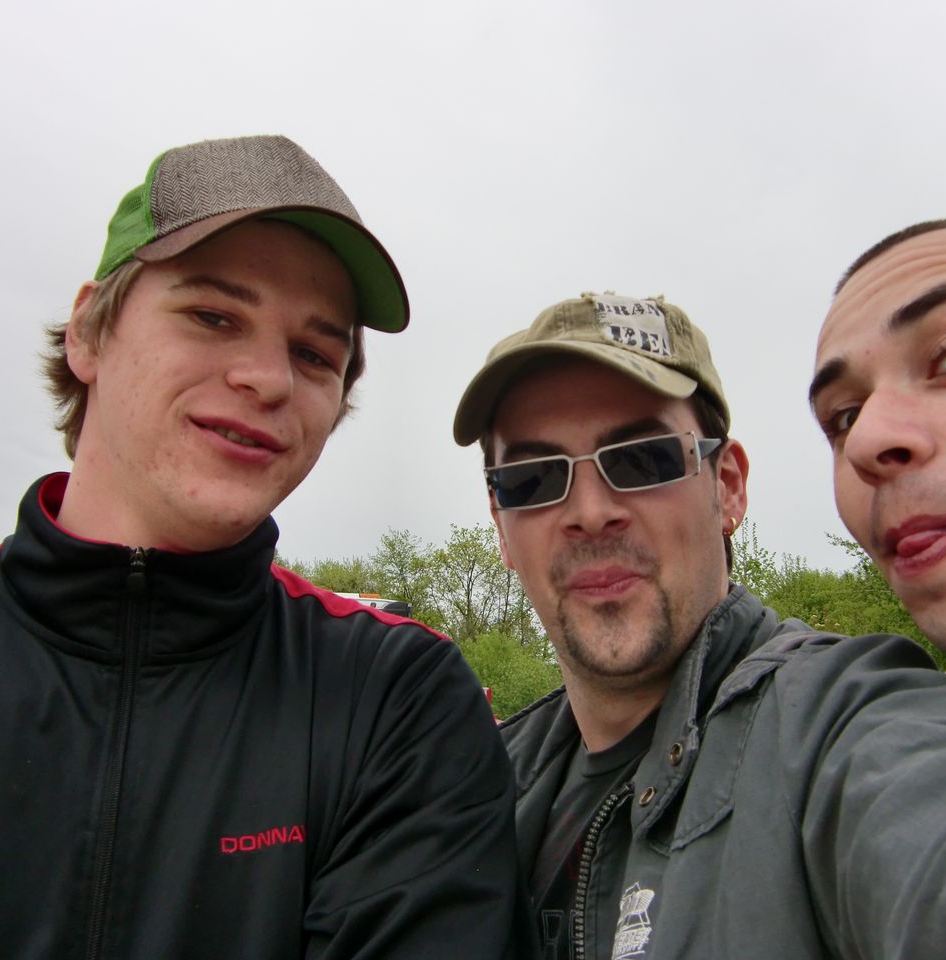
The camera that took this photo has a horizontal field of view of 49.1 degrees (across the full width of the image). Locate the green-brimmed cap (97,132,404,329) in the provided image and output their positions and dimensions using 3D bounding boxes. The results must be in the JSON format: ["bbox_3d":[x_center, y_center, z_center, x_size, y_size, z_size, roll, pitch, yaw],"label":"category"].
[{"bbox_3d":[-0.142,-0.158,0.681,0.171,0.132,0.270,13,-16,-29],"label":"green-brimmed cap"}]

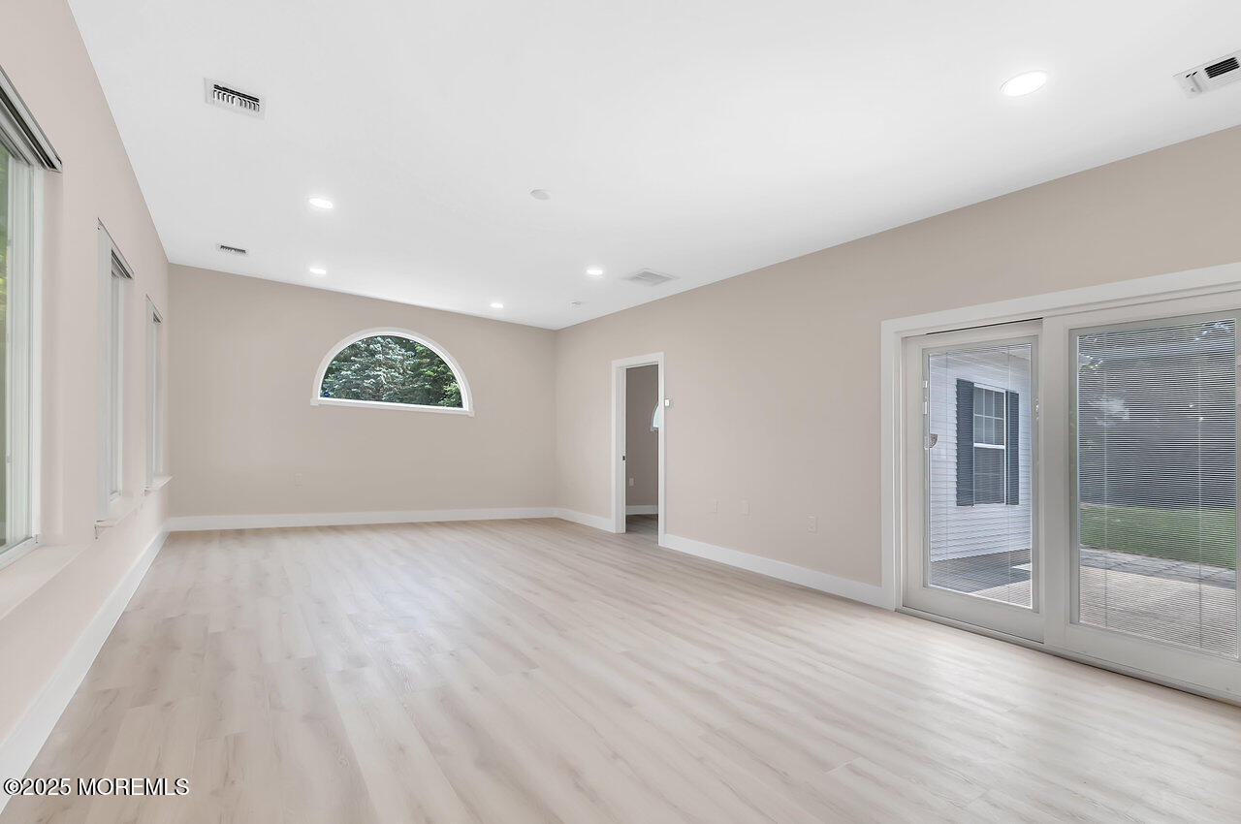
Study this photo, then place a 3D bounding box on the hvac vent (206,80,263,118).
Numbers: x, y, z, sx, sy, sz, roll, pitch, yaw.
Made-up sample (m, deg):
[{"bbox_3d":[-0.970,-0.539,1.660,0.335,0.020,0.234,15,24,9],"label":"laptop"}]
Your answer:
[{"bbox_3d":[-1.920,-1.556,2.570,0.240,0.030,0.230,2,-2,-37],"label":"hvac vent"}]

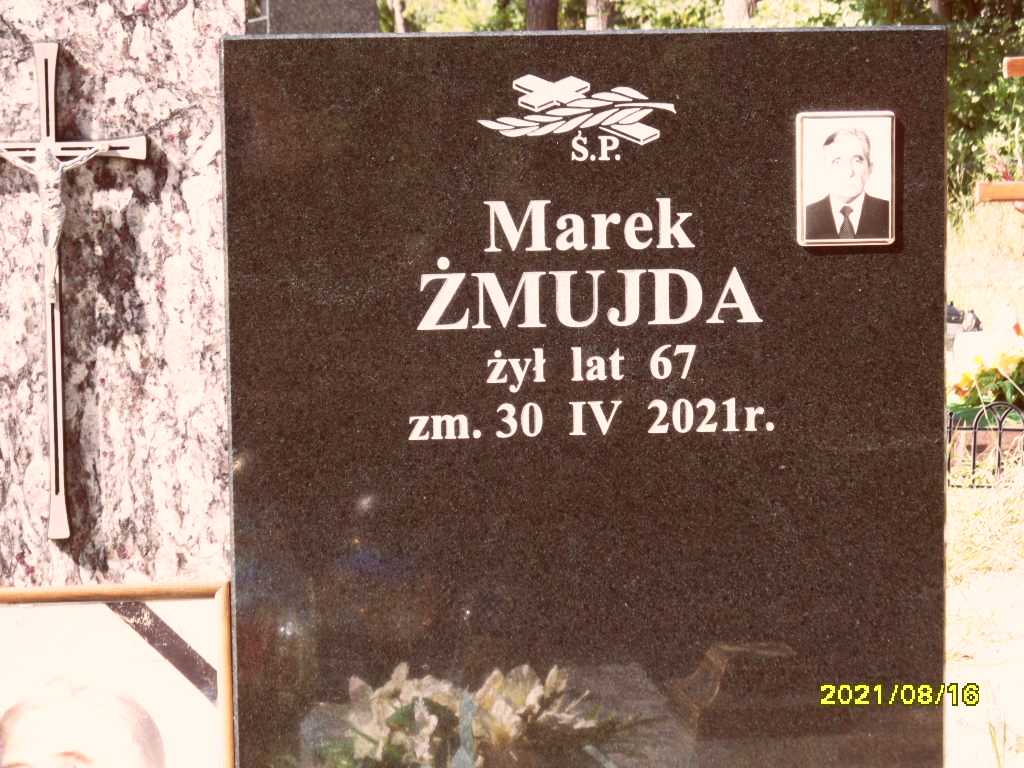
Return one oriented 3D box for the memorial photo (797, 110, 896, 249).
[{"bbox_3d":[0.303,-0.187,2.699,0.091,0.122,0.010,-1,6,-6],"label":"memorial photo"}]

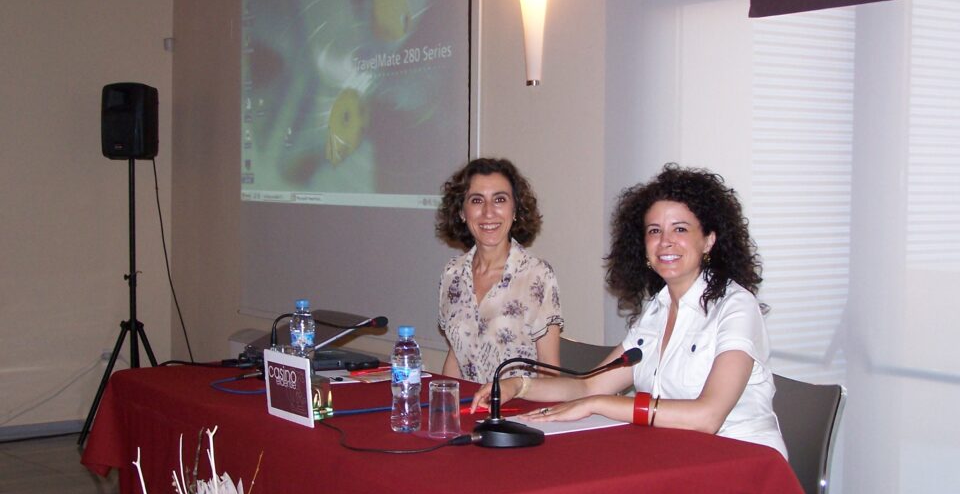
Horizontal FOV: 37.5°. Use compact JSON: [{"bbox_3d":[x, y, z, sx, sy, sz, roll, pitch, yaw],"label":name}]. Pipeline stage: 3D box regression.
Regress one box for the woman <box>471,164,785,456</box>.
[{"bbox_3d":[0.335,0.454,3.027,0.630,1.258,0.530,-2,4,-42],"label":"woman"}]

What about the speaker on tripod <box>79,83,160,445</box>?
[{"bbox_3d":[-1.779,0.093,7.199,0.520,1.854,0.520,2,4,27],"label":"speaker on tripod"}]

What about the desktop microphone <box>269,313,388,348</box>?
[{"bbox_3d":[-0.382,0.244,3.493,0.395,0.138,0.120,-2,4,-34],"label":"desktop microphone"}]

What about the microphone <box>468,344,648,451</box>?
[{"bbox_3d":[0.152,0.288,2.754,0.405,0.145,0.125,-2,4,-34],"label":"microphone"}]

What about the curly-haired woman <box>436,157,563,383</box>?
[{"bbox_3d":[-0.020,0.422,3.624,0.460,1.262,0.600,3,4,35],"label":"curly-haired woman"}]

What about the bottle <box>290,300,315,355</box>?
[{"bbox_3d":[-0.412,0.224,3.268,0.058,0.203,0.058,0,3,0],"label":"bottle"}]

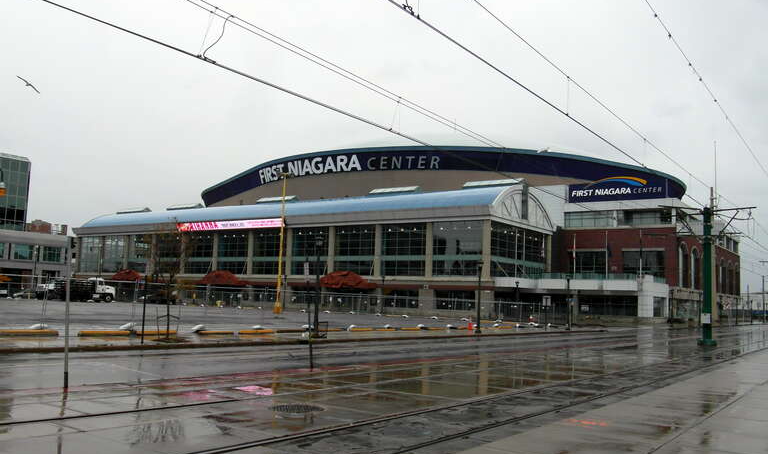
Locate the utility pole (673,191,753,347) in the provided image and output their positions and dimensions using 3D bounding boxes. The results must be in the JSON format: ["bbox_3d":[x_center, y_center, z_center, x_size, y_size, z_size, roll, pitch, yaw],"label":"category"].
[{"bbox_3d":[17.579,2.587,38.623,4.700,7.600,0.850,0,-7,22],"label":"utility pole"}]

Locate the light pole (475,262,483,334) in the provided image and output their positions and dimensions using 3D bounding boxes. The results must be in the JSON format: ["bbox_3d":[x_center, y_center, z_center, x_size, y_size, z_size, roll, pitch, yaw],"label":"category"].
[{"bbox_3d":[6.095,4.525,45.310,0.400,4.500,0.400,-3,-8,35],"label":"light pole"}]

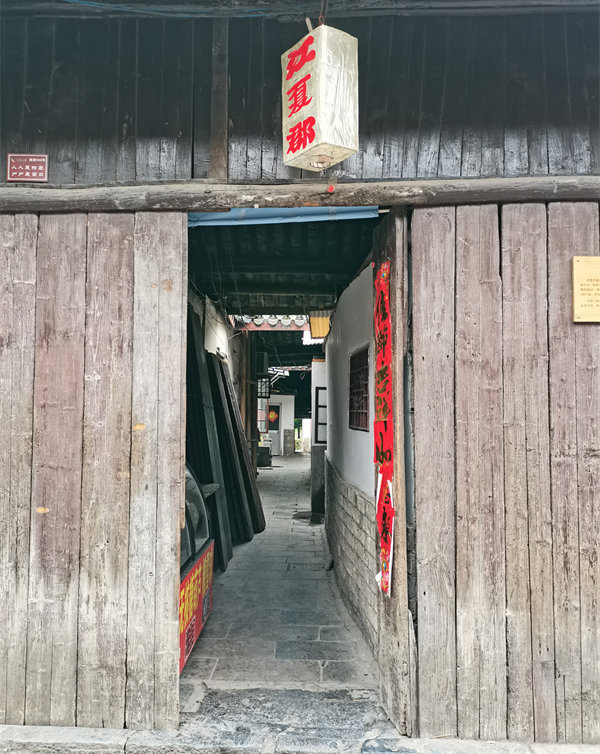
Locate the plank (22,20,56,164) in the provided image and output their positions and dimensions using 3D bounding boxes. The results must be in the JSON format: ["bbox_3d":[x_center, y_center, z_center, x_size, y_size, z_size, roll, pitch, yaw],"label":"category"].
[{"bbox_3d":[-1.290,-1.363,2.973,0.134,0.837,0.030,1,-3,3],"label":"plank"}]

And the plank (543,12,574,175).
[{"bbox_3d":[1.226,-1.336,2.863,0.117,0.772,0.030,-1,-3,3],"label":"plank"}]

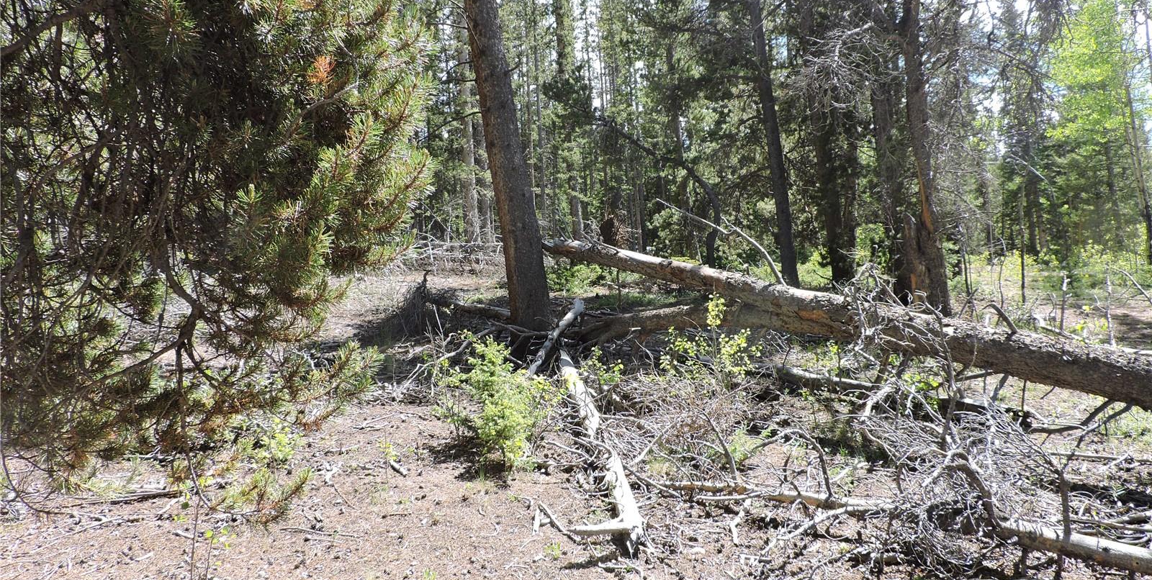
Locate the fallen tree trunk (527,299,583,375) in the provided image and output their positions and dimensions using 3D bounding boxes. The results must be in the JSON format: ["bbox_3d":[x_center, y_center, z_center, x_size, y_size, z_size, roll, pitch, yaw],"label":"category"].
[{"bbox_3d":[-0.182,0.412,7.150,0.110,0.110,0.929,22,53,17],"label":"fallen tree trunk"}]

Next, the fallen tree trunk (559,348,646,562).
[{"bbox_3d":[-0.031,0.879,5.504,0.340,0.280,3.824,-3,6,-5],"label":"fallen tree trunk"}]

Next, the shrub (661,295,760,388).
[{"bbox_3d":[1.117,0.430,6.631,0.777,0.762,0.650,-3,6,0],"label":"shrub"}]

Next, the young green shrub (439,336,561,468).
[{"bbox_3d":[-0.486,0.704,5.016,0.723,0.774,0.660,-3,6,0],"label":"young green shrub"}]

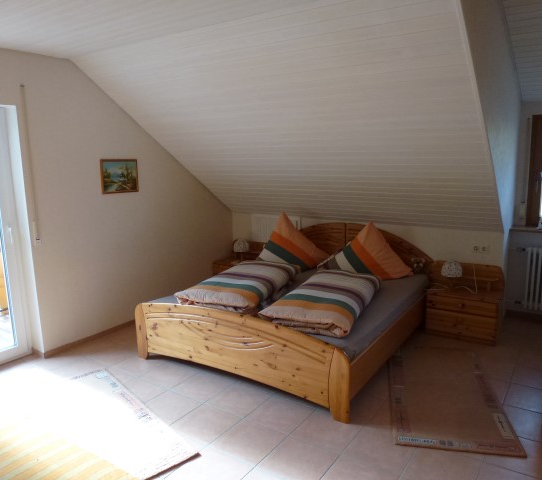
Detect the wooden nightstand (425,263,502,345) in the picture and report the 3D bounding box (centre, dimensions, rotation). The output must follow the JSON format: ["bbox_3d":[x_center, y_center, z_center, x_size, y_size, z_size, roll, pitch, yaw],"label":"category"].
[{"bbox_3d":[1.794,0.563,4.091,0.590,0.630,0.360,5,13,32],"label":"wooden nightstand"}]

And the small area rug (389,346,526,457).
[{"bbox_3d":[1.226,1.063,3.182,0.700,0.012,1.400,1,11,12],"label":"small area rug"}]

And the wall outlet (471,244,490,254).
[{"bbox_3d":[1.920,0.086,4.064,0.151,0.082,0.015,6,13,35],"label":"wall outlet"}]

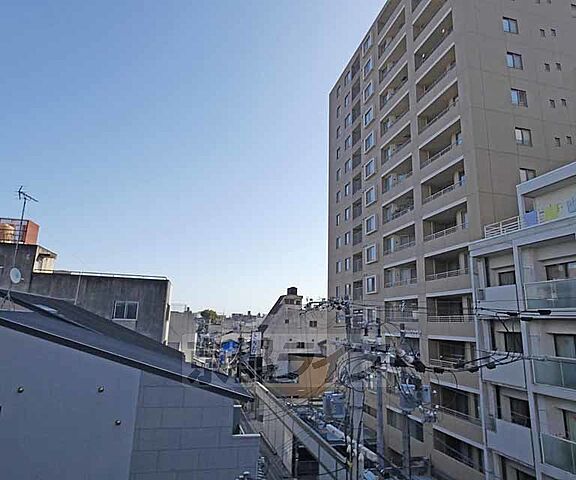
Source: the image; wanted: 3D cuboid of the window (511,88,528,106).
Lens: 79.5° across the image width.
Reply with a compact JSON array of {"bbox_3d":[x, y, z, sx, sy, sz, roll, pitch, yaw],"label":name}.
[{"bbox_3d":[15.590,-9.578,23.438,1.270,1.250,0.170,5,-13,-13],"label":"window"}]

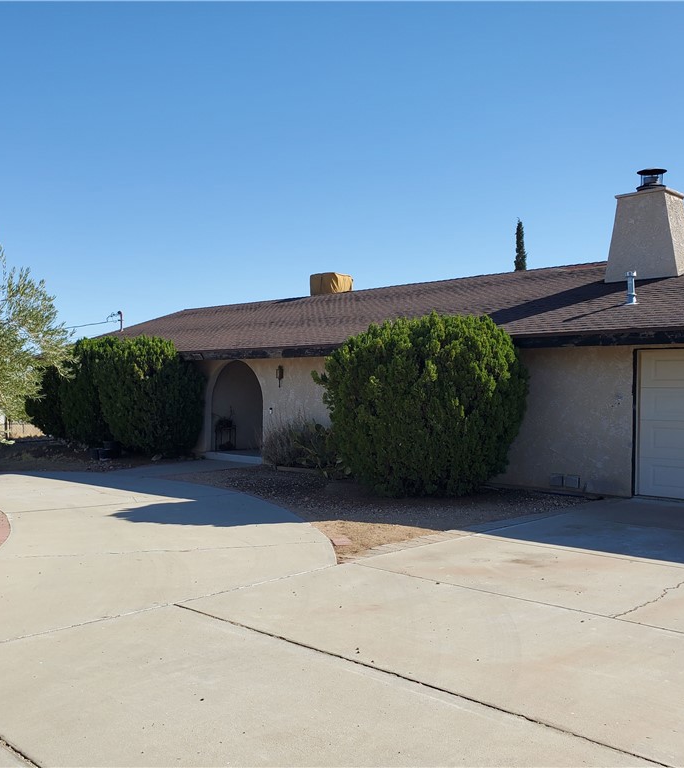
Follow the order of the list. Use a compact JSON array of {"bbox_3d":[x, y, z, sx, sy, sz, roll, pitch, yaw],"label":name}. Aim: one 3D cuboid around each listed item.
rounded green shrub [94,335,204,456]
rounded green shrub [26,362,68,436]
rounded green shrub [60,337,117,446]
[{"bbox_3d":[-4.357,0.290,17.500,2.550,2.765,2.400,0,-1,43],"label":"rounded green shrub"},{"bbox_3d":[-7.469,0.478,20.700,2.000,2.170,2.000,0,-1,43],"label":"rounded green shrub"},{"bbox_3d":[-5.867,0.237,19.000,2.150,2.760,2.150,0,-1,43],"label":"rounded green shrub"}]

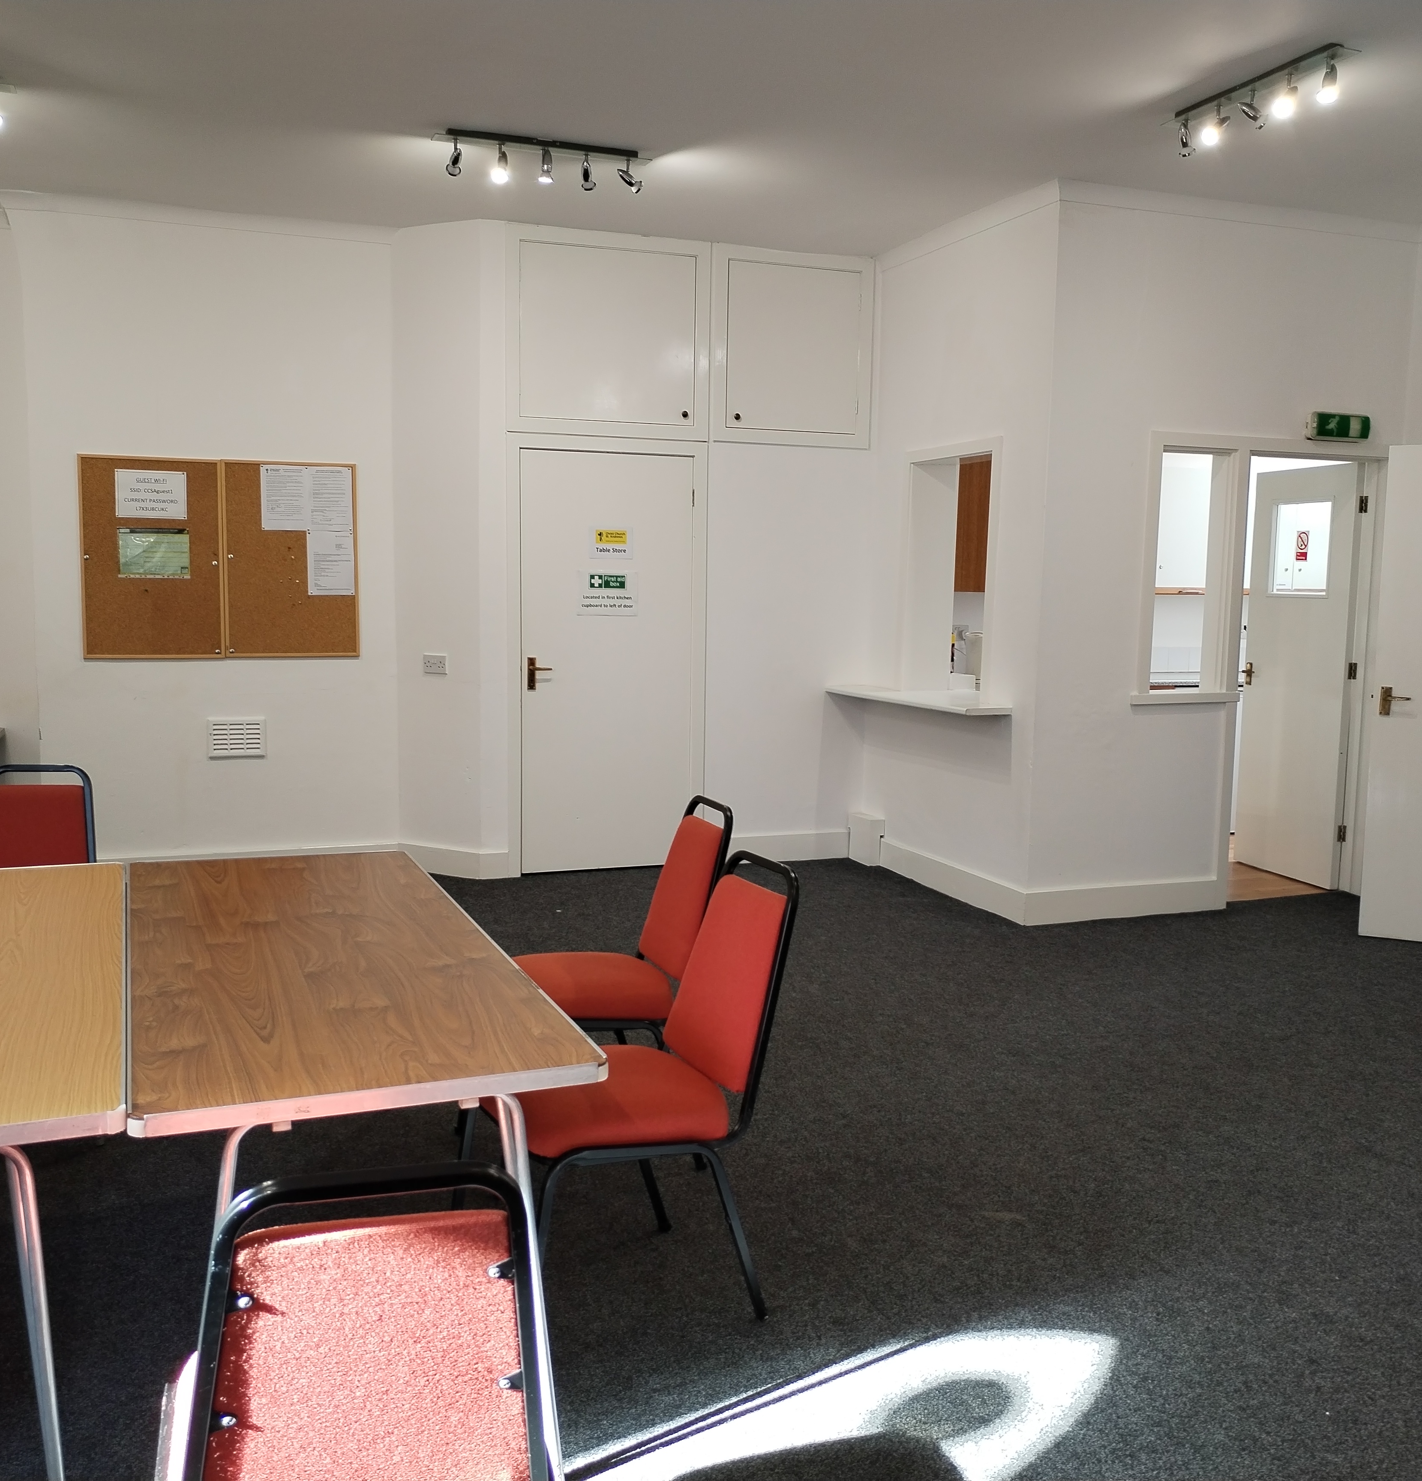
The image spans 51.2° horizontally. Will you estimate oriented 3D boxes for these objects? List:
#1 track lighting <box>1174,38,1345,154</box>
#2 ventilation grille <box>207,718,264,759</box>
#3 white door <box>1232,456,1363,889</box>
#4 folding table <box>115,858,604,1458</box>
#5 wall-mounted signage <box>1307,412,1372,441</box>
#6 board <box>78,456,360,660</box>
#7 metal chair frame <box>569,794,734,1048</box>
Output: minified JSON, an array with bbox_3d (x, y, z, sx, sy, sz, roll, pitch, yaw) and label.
[{"bbox_3d":[1.730,-2.022,4.715,0.110,0.155,0.780,-1,7,-20],"label":"track lighting"},{"bbox_3d":[-2.180,-0.012,6.832,0.254,0.182,0.020,-1,7,-19],"label":"ventilation grille"},{"bbox_3d":[2.889,-0.324,7.318,0.045,2.004,0.715,-1,7,-17],"label":"white door"},{"bbox_3d":[-0.830,0.762,3.100,0.701,0.707,1.831,-2,7,-21],"label":"folding table"},{"bbox_3d":[2.763,-1.370,6.532,0.315,0.122,0.065,-1,7,-20],"label":"wall-mounted signage"},{"bbox_3d":[-2.204,-0.815,6.718,1.197,0.899,0.025,-2,7,-21],"label":"board"},{"bbox_3d":[-0.268,0.602,3.757,0.600,0.885,0.450,-2,7,-23],"label":"metal chair frame"}]

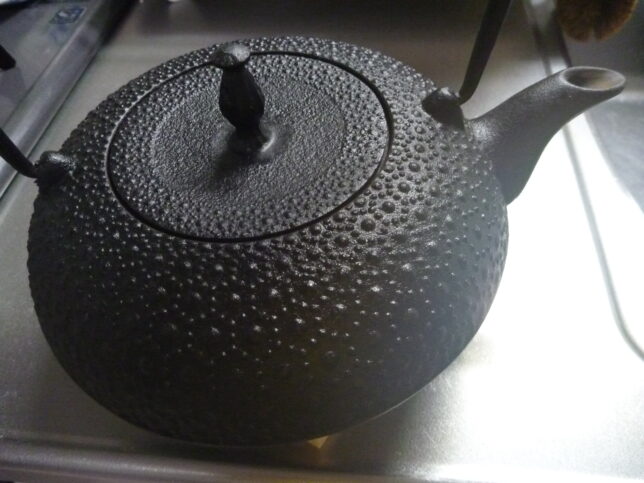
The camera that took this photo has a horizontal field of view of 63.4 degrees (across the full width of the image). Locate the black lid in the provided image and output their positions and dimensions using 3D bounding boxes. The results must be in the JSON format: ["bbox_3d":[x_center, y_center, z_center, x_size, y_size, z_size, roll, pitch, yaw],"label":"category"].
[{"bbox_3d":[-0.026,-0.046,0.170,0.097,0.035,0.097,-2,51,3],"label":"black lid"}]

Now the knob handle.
[{"bbox_3d":[-0.026,-0.047,0.169,0.015,0.032,0.015,-6,51,0],"label":"knob handle"}]

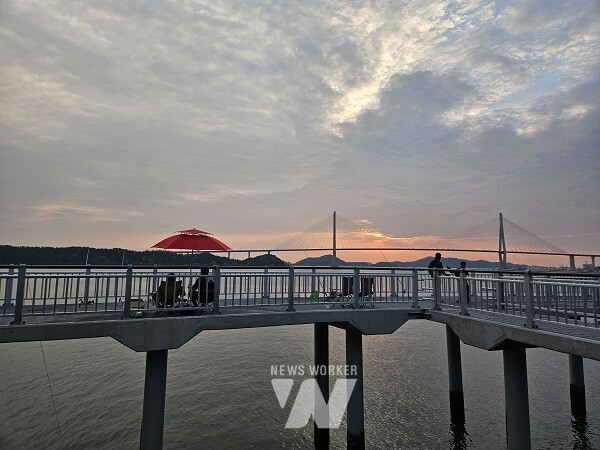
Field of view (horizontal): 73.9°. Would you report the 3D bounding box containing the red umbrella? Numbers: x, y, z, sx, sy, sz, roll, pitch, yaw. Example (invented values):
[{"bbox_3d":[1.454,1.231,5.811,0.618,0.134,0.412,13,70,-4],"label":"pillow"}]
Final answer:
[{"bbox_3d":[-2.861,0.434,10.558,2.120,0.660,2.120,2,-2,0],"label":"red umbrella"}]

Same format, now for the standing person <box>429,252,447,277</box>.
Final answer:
[{"bbox_3d":[4.887,1.851,14.039,0.620,1.720,0.500,0,-6,7],"label":"standing person"}]

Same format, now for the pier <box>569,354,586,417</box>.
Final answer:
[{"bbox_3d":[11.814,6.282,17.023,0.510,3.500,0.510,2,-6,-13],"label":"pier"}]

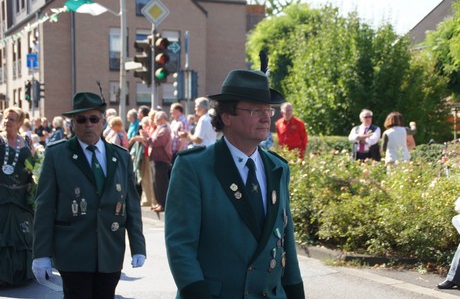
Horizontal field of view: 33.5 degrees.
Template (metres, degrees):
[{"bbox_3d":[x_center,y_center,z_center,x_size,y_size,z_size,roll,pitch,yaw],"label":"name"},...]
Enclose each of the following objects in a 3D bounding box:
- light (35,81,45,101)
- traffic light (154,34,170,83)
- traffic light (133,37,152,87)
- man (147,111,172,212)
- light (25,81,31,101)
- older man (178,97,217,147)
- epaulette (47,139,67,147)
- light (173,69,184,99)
[{"bbox_3d":[-8.565,-2.601,34.500,0.360,0.940,0.280,-1,2,-23],"label":"light"},{"bbox_3d":[-1.292,-1.707,14.600,0.280,0.930,0.350,-1,2,-20],"label":"traffic light"},{"bbox_3d":[-1.660,-1.669,14.600,0.350,0.930,0.280,-1,2,-20],"label":"traffic light"},{"bbox_3d":[-1.207,0.205,13.100,0.470,1.710,0.500,0,2,-12],"label":"man"},{"bbox_3d":[-9.093,-2.601,34.500,0.280,0.930,0.340,2,3,40],"label":"light"},{"bbox_3d":[-0.401,0.263,9.600,0.500,1.820,0.500,0,2,-10],"label":"older man"},{"bbox_3d":[-1.018,-0.035,4.500,0.125,0.020,0.055,-18,10,0],"label":"epaulette"},{"bbox_3d":[-1.649,-2.071,24.500,0.350,0.950,0.280,1,2,29],"label":"light"}]

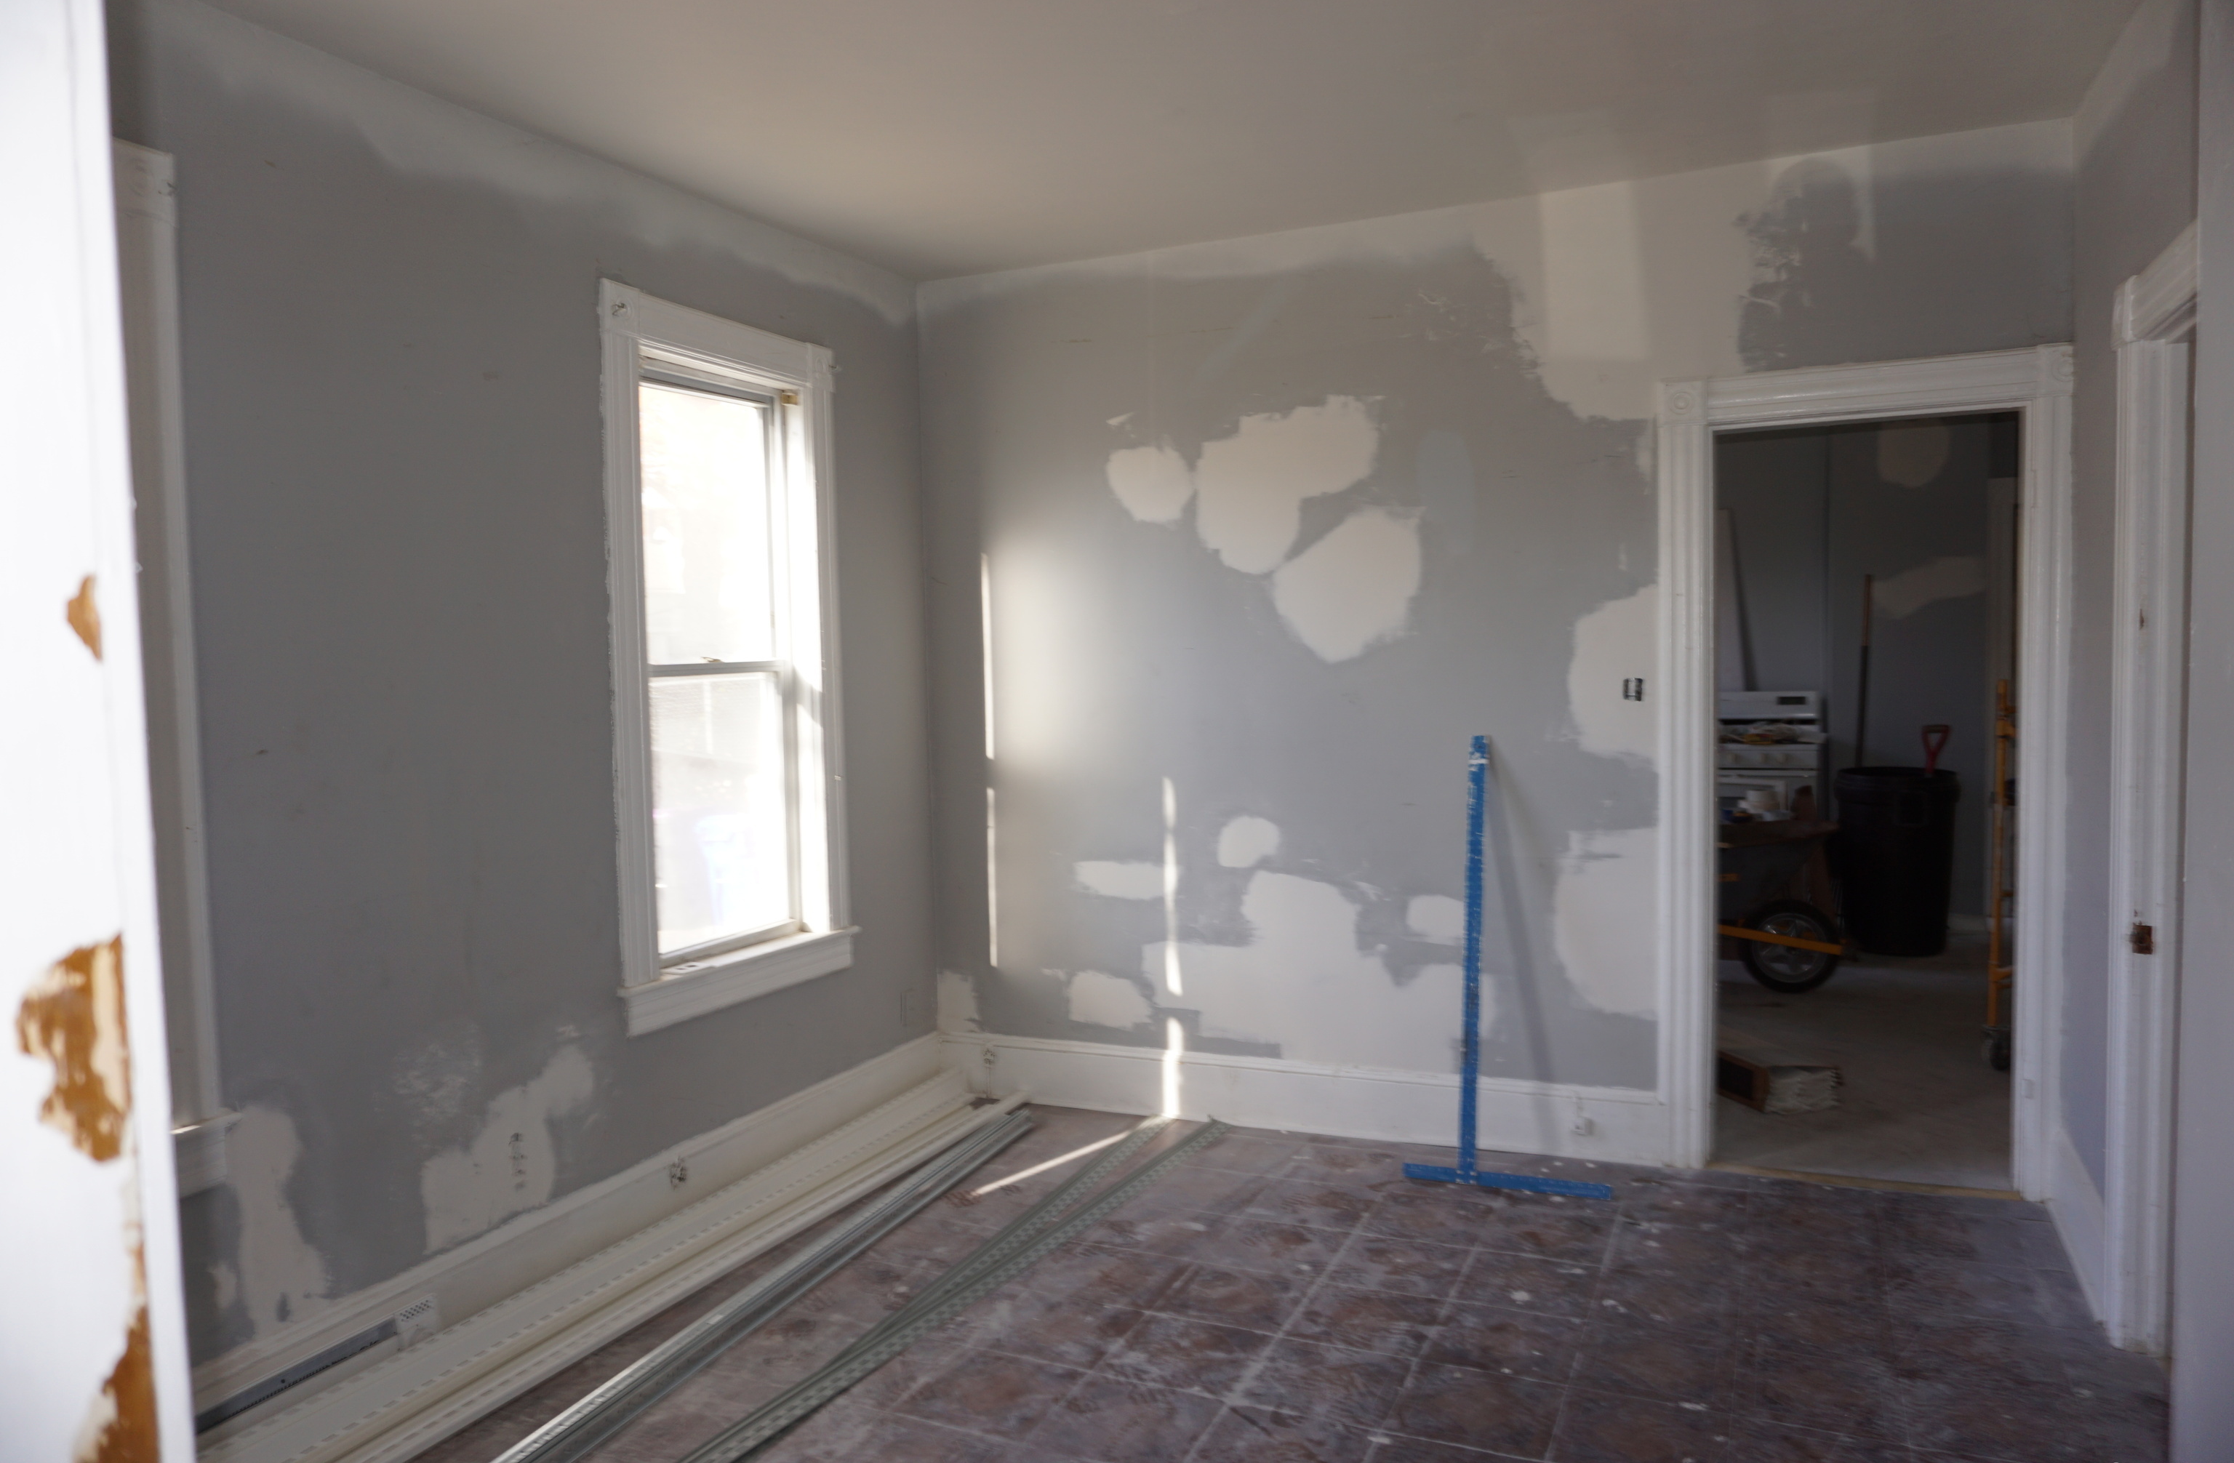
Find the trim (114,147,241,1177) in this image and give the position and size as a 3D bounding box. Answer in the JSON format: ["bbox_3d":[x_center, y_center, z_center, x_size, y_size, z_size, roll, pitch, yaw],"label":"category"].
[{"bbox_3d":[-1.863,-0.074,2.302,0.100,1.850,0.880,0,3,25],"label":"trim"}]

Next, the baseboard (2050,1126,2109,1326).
[{"bbox_3d":[2.257,1.136,3.500,0.025,0.215,0.710,0,3,24],"label":"baseboard"}]

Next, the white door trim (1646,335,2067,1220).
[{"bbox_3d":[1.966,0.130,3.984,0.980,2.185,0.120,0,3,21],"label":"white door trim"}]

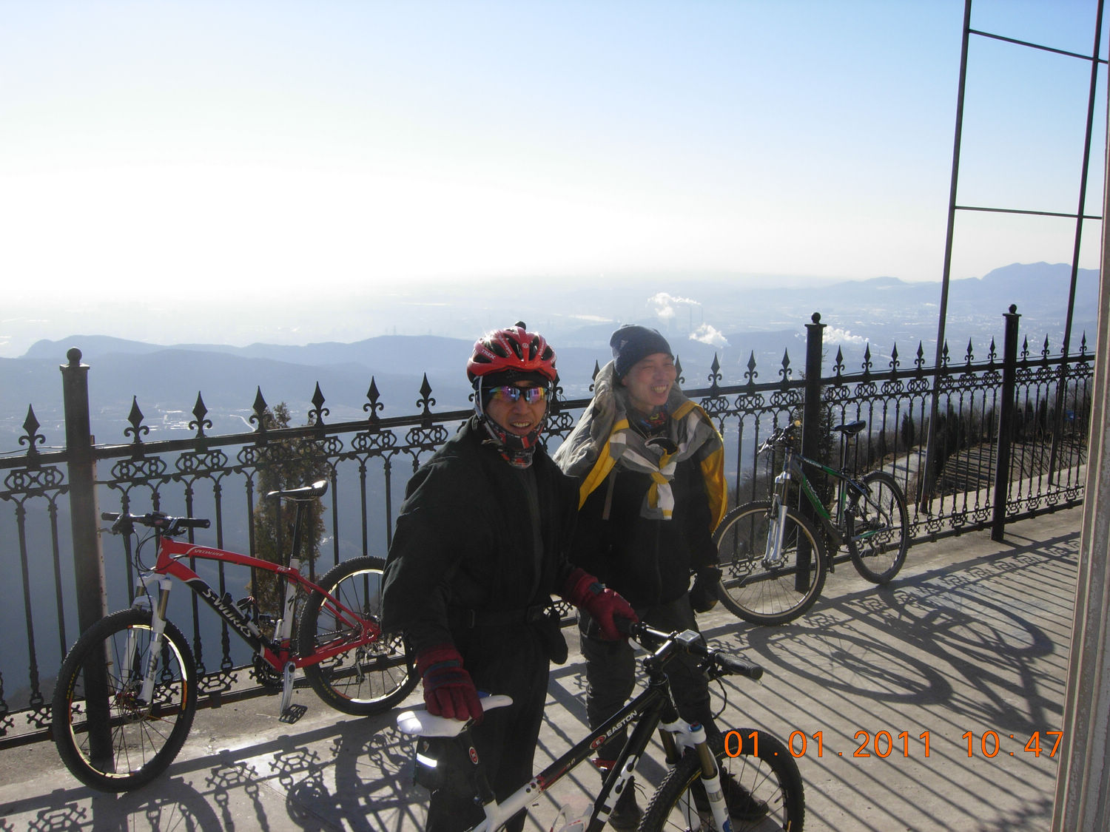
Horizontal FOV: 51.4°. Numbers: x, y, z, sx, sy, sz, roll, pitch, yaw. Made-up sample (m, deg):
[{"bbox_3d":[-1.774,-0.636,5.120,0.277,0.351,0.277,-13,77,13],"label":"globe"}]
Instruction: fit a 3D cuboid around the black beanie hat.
[{"bbox_3d":[0.295,-0.215,3.950,0.220,0.185,0.190,7,11,39],"label":"black beanie hat"}]

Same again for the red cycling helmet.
[{"bbox_3d":[-0.109,-0.157,2.920,0.220,0.165,0.285,-2,9,-13],"label":"red cycling helmet"}]

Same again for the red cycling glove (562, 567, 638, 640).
[{"bbox_3d":[0.125,0.520,3.180,0.240,0.120,0.110,37,18,-10],"label":"red cycling glove"}]

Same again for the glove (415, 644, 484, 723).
[{"bbox_3d":[-0.240,0.612,2.630,0.125,0.200,0.090,-16,-28,-2],"label":"glove"}]

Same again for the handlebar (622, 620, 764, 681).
[{"bbox_3d":[0.305,0.612,3.033,0.150,0.100,0.630,-6,11,-36],"label":"handlebar"}]

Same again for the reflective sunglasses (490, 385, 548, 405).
[{"bbox_3d":[-0.089,-0.053,2.860,0.147,0.050,0.130,-2,9,-15],"label":"reflective sunglasses"}]

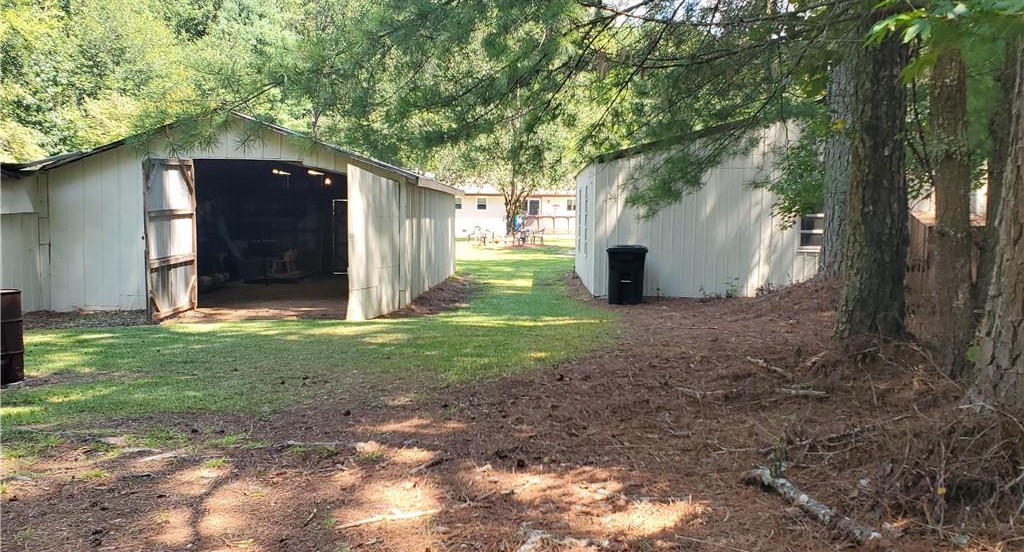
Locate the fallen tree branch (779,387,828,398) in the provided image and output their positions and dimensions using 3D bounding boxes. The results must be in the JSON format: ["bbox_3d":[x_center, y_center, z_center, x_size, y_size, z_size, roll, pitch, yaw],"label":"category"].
[{"bbox_3d":[2.500,0.985,6.542,0.410,0.060,0.090,2,5,22],"label":"fallen tree branch"}]

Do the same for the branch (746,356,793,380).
[{"bbox_3d":[2.560,0.886,7.667,0.110,0.090,0.780,-1,4,-15],"label":"branch"}]

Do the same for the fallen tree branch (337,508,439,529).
[{"bbox_3d":[-0.635,1.247,3.974,0.570,0.040,0.060,-2,5,-26],"label":"fallen tree branch"}]

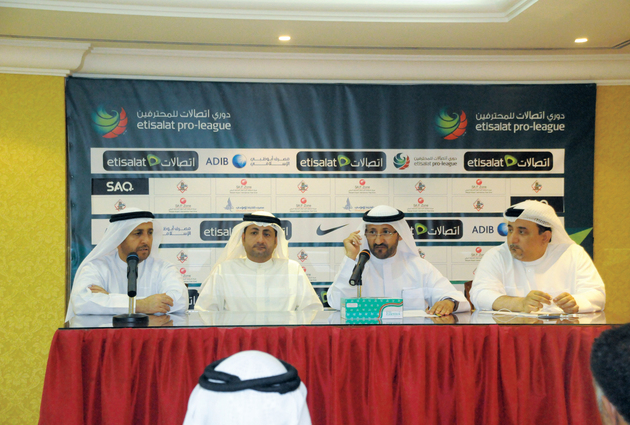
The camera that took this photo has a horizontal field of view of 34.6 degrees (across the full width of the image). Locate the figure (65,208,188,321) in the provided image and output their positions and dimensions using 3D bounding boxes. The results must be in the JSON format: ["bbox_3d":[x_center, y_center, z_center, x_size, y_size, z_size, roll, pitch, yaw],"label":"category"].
[{"bbox_3d":[-0.835,0.592,4.535,0.560,1.212,0.750,-1,3,-21],"label":"figure"}]

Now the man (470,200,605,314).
[{"bbox_3d":[1.030,0.574,4.734,0.620,1.251,0.750,1,3,16],"label":"man"}]

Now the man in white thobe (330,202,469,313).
[{"bbox_3d":[0.363,0.585,4.614,0.620,1.234,0.750,0,3,2],"label":"man in white thobe"}]

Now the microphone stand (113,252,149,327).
[{"bbox_3d":[-0.780,0.314,4.319,0.150,0.290,0.190,0,3,-6],"label":"microphone stand"}]

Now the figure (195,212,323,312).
[{"bbox_3d":[-0.256,0.602,4.635,0.580,1.190,0.750,0,3,-2],"label":"figure"}]

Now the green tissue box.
[{"bbox_3d":[0.246,0.417,4.448,0.246,0.083,0.115,0,3,-9],"label":"green tissue box"}]

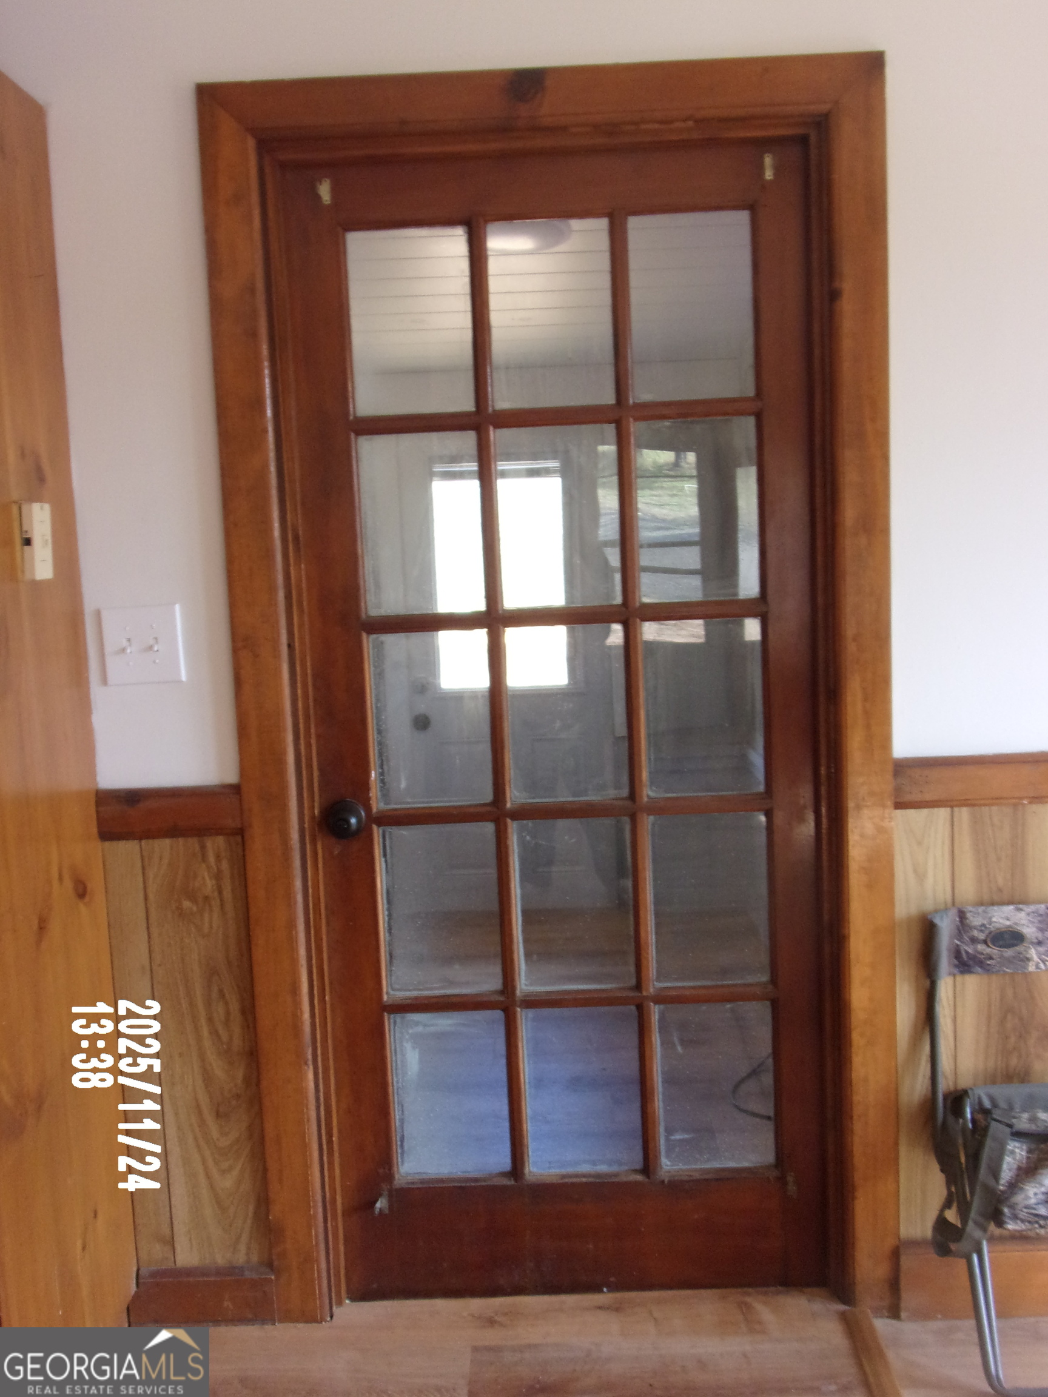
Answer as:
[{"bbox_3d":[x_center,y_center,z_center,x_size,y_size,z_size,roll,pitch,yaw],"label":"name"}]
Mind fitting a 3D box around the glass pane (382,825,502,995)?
[{"bbox_3d":[-0.147,0.378,2.392,0.206,0.309,0.014,-2,6,2],"label":"glass pane"}]

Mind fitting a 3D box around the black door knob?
[{"bbox_3d":[-0.314,0.216,2.323,0.066,0.066,0.064,-2,6,2],"label":"black door knob"}]

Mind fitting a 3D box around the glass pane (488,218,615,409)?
[{"bbox_3d":[0.046,-0.654,2.268,0.210,0.311,0.012,-2,6,2],"label":"glass pane"}]

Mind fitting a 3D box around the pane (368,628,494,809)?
[{"bbox_3d":[-0.162,0.037,2.347,0.210,0.311,0.012,-2,6,2],"label":"pane"}]

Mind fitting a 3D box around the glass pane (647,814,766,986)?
[{"bbox_3d":[0.331,0.358,2.369,0.210,0.311,0.012,-2,6,2],"label":"glass pane"}]

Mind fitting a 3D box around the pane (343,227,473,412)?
[{"bbox_3d":[-0.193,-0.644,2.275,0.210,0.311,0.012,-2,6,2],"label":"pane"}]

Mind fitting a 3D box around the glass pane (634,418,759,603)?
[{"bbox_3d":[0.302,-0.324,2.302,0.206,0.309,0.014,-2,6,2],"label":"glass pane"}]

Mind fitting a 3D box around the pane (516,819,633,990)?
[{"bbox_3d":[0.093,0.368,2.384,0.206,0.309,0.014,-2,6,2],"label":"pane"}]

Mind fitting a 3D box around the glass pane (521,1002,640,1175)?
[{"bbox_3d":[0.107,0.709,2.412,0.210,0.311,0.012,-2,6,2],"label":"glass pane"}]

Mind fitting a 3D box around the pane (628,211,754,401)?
[{"bbox_3d":[0.285,-0.664,2.262,0.210,0.311,0.012,-2,6,2],"label":"pane"}]

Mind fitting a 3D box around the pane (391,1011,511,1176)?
[{"bbox_3d":[-0.132,0.719,2.418,0.210,0.311,0.012,-2,6,2],"label":"pane"}]

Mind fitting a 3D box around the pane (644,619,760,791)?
[{"bbox_3d":[0.317,0.018,2.339,0.206,0.309,0.014,-2,6,2],"label":"pane"}]

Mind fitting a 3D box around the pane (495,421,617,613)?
[{"bbox_3d":[0.062,-0.314,2.310,0.206,0.309,0.014,-2,6,2],"label":"pane"}]

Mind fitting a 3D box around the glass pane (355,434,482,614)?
[{"bbox_3d":[-0.177,-0.303,2.311,0.210,0.311,0.012,-2,6,2],"label":"glass pane"}]

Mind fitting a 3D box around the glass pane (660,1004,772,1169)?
[{"bbox_3d":[0.347,0.700,2.412,0.206,0.309,0.014,-2,6,2],"label":"glass pane"}]

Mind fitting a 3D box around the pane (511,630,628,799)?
[{"bbox_3d":[0.077,0.027,2.347,0.206,0.309,0.014,-2,6,2],"label":"pane"}]

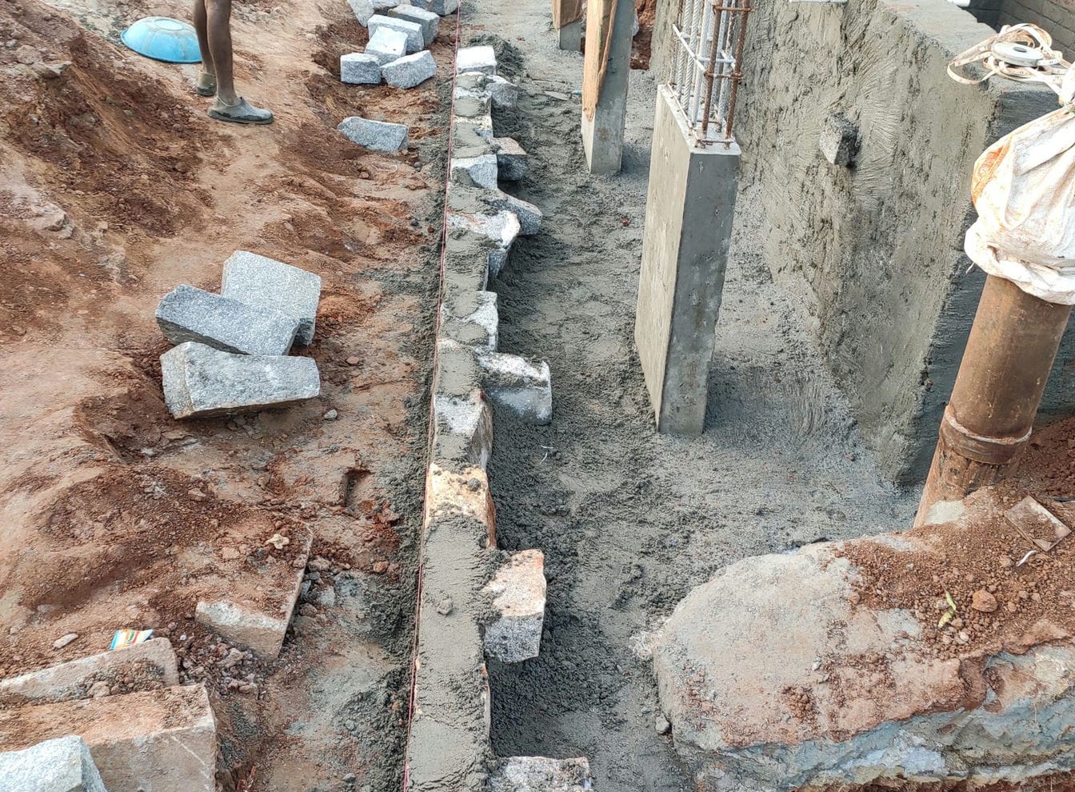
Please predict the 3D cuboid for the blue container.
[{"bbox_3d":[-1.865,-1.828,5.225,0.435,0.115,0.435,14,37,-12],"label":"blue container"}]

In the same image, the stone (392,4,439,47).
[{"bbox_3d":[-0.827,-2.507,7.017,0.307,0.160,0.160,23,41,24],"label":"stone"}]

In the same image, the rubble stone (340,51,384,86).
[{"bbox_3d":[-1.055,-1.981,6.255,0.232,0.132,0.172,2,34,-1],"label":"rubble stone"}]

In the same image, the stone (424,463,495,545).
[{"bbox_3d":[-0.225,0.348,2.919,0.170,0.170,0.260,0,34,-3],"label":"stone"}]

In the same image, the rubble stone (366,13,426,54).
[{"bbox_3d":[-0.906,-2.293,6.559,0.360,0.145,0.140,15,36,20],"label":"rubble stone"}]

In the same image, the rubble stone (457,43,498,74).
[{"bbox_3d":[-0.353,-1.911,6.053,0.215,0.160,0.370,-2,34,-5],"label":"rubble stone"}]

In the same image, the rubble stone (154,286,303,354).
[{"bbox_3d":[-0.923,-0.188,3.136,0.400,0.130,0.145,18,55,9],"label":"rubble stone"}]

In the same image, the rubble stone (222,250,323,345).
[{"bbox_3d":[-0.893,-0.326,3.463,0.308,0.110,0.277,11,35,-17],"label":"rubble stone"}]

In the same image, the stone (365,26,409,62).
[{"bbox_3d":[-0.871,-2.026,6.021,0.215,0.170,0.260,1,33,0],"label":"stone"}]

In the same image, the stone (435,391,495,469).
[{"bbox_3d":[-0.210,0.154,2.956,0.165,0.170,0.340,0,34,-3],"label":"stone"}]

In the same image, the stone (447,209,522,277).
[{"bbox_3d":[-0.215,-0.583,4.070,0.280,0.180,0.280,-3,34,-7],"label":"stone"}]

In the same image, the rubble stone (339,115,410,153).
[{"bbox_3d":[-0.809,-1.288,5.105,0.305,0.130,0.150,9,35,12],"label":"rubble stone"}]

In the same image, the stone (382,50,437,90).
[{"bbox_3d":[-0.737,-1.893,5.957,0.290,0.140,0.140,-27,43,-35],"label":"stone"}]

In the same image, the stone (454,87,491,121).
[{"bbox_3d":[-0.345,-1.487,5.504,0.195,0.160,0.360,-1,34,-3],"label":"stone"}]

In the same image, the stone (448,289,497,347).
[{"bbox_3d":[-0.235,-0.225,3.620,0.190,0.160,0.320,-1,34,-3],"label":"stone"}]

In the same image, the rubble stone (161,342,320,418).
[{"bbox_3d":[-0.850,-0.040,3.015,0.410,0.175,0.135,0,-18,-46],"label":"rubble stone"}]

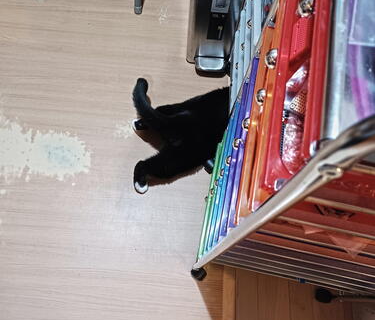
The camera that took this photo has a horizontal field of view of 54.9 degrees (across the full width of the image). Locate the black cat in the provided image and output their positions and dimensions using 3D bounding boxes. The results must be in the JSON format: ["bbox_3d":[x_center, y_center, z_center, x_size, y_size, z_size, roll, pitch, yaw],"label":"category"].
[{"bbox_3d":[0.064,-0.099,1.000,0.440,0.300,0.210,-11,71,-7],"label":"black cat"}]

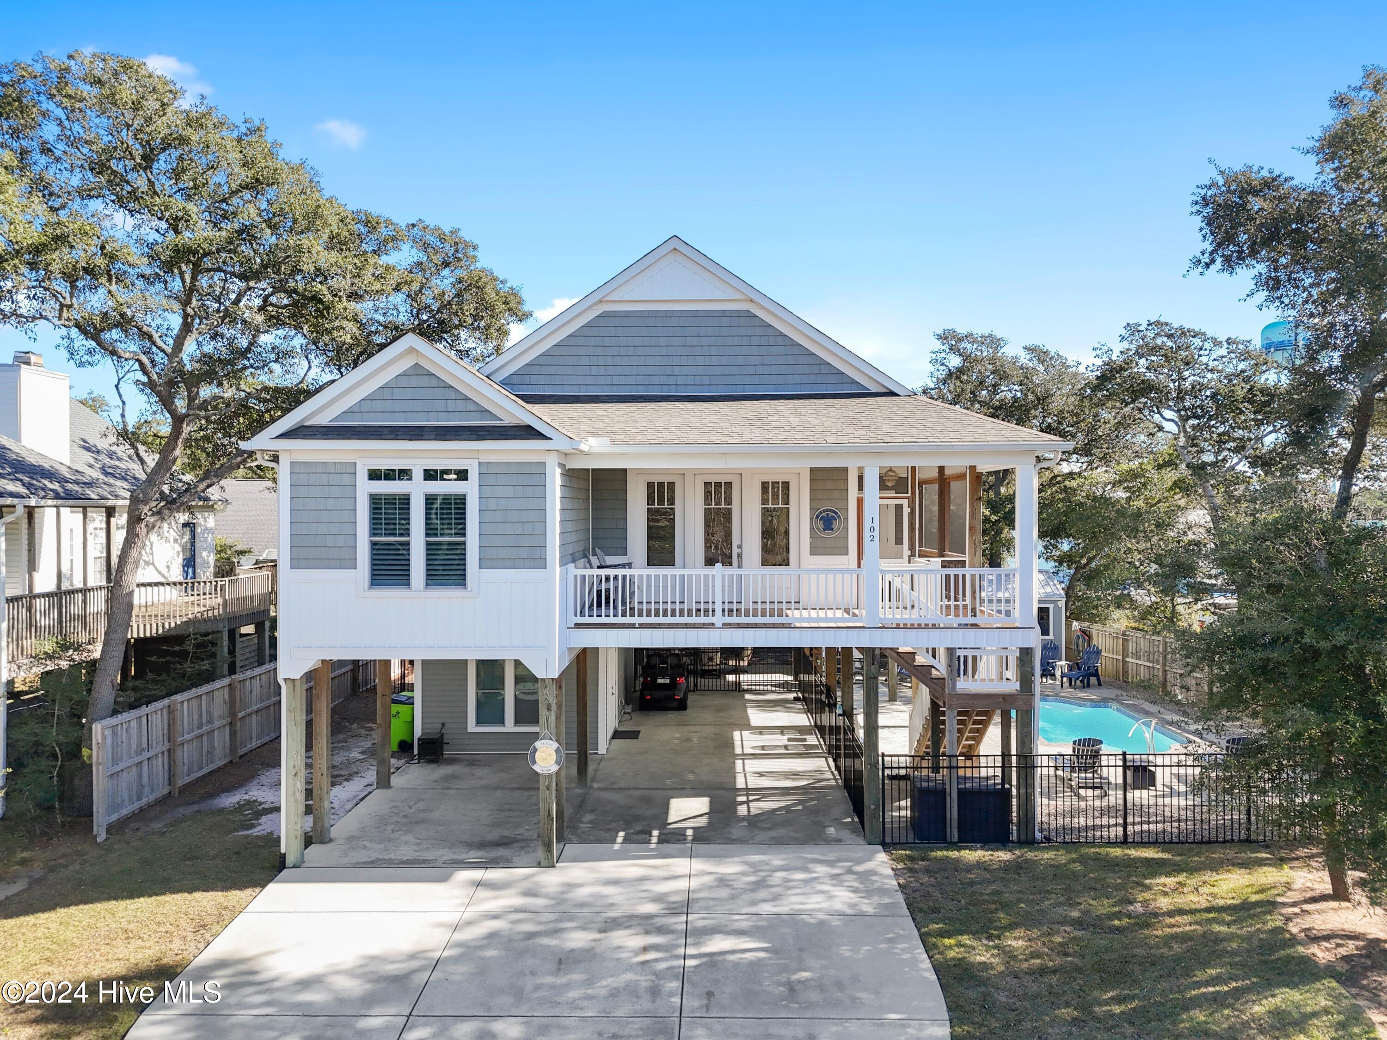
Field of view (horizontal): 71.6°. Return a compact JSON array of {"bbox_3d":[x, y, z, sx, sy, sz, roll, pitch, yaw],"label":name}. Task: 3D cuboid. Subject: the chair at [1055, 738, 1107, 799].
[{"bbox_3d":[6.850,4.328,17.092,0.730,1.000,0.900,-1,2,-23],"label":"chair"}]

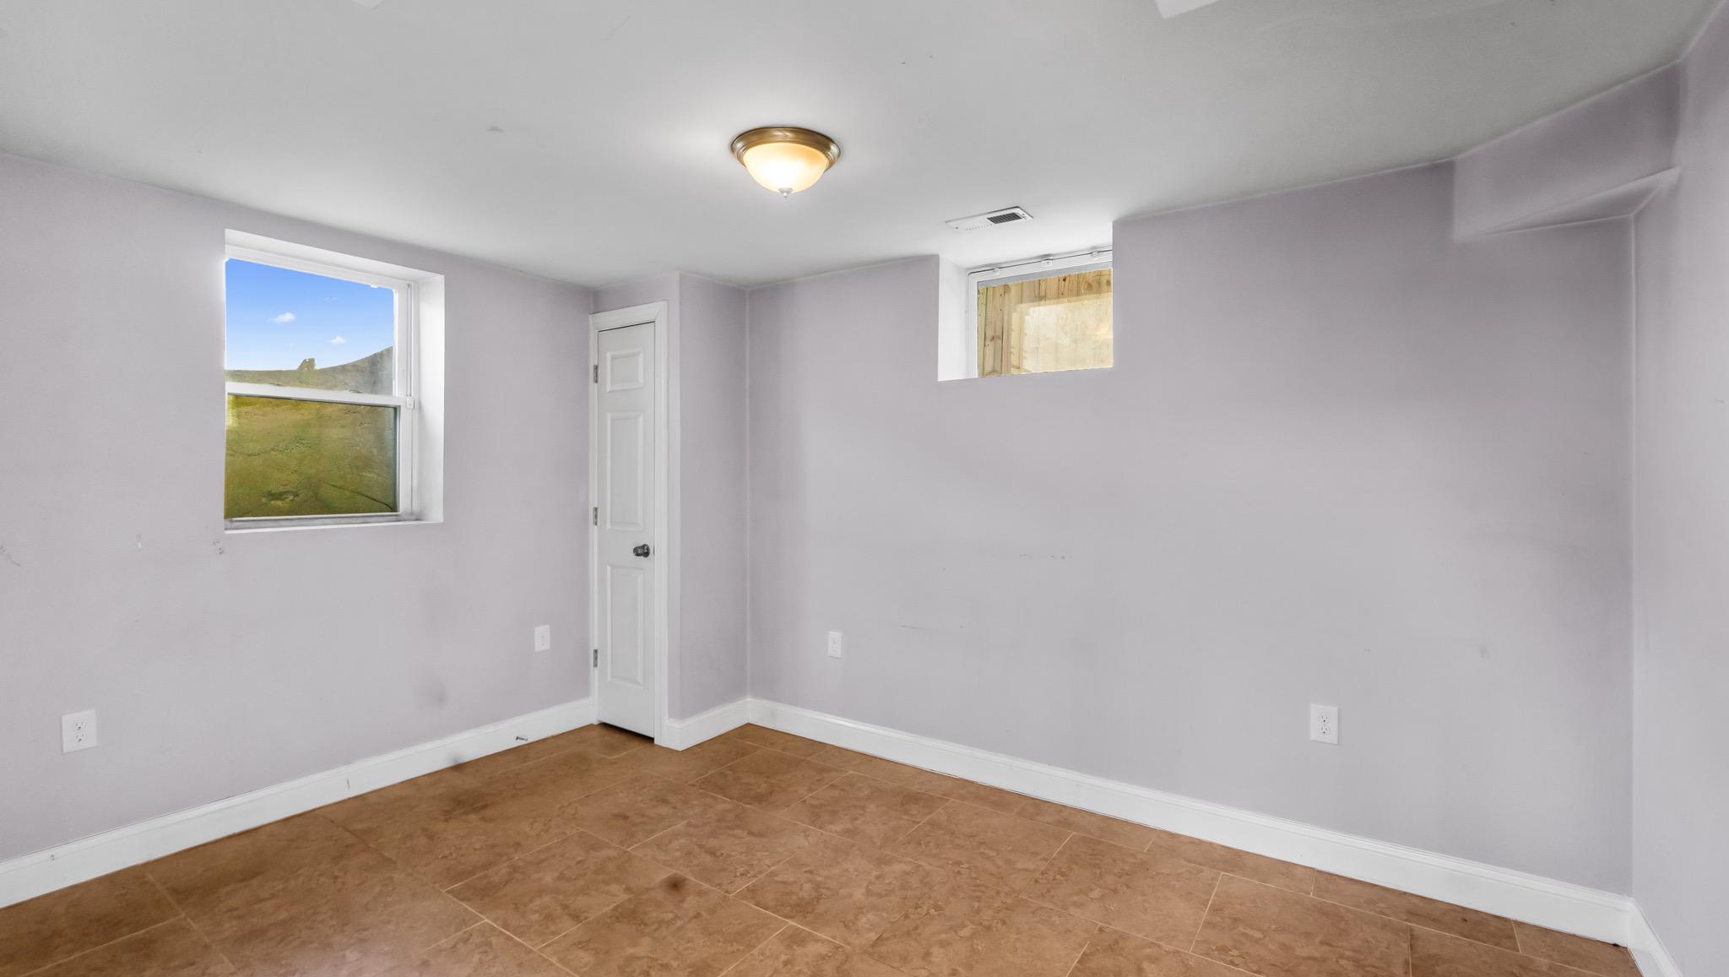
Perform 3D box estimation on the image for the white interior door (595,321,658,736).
[{"bbox_3d":[-1.187,0.209,3.862,0.448,2.018,0.042,1,1,34],"label":"white interior door"}]

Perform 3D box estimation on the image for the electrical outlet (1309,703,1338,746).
[{"bbox_3d":[1.533,0.791,2.564,0.077,0.122,0.012,1,1,34],"label":"electrical outlet"}]

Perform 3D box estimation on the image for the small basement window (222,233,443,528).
[{"bbox_3d":[-2.300,-0.393,3.237,0.080,1.092,0.775,1,1,34],"label":"small basement window"}]

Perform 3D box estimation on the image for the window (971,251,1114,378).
[{"bbox_3d":[0.822,-0.753,3.425,0.756,0.540,0.080,1,1,34],"label":"window"}]

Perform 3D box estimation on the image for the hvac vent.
[{"bbox_3d":[0.471,-1.012,2.925,0.307,0.020,0.146,1,1,34],"label":"hvac vent"}]

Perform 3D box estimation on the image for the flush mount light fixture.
[{"bbox_3d":[-0.233,-0.940,2.291,0.326,0.140,0.326,0,1,0],"label":"flush mount light fixture"}]

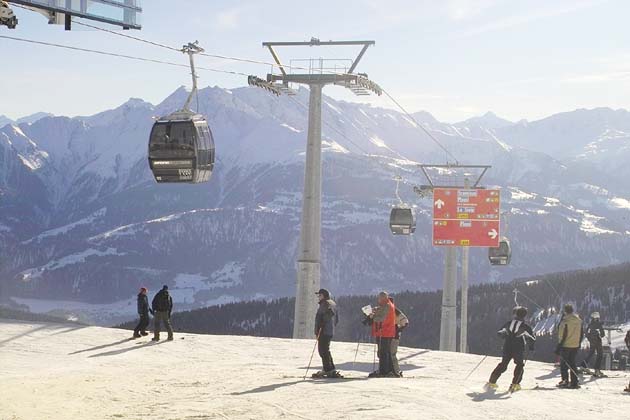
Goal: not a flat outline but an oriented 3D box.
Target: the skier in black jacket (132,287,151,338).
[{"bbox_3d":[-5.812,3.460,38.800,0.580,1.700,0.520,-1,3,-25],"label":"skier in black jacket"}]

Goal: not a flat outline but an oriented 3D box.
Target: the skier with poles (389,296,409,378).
[{"bbox_3d":[1.673,2.635,24.000,0.520,1.680,0.560,1,3,15],"label":"skier with poles"}]

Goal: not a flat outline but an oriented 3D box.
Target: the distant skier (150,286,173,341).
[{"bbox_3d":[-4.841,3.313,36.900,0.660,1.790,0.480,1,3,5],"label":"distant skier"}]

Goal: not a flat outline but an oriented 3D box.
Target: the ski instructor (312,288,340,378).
[{"bbox_3d":[0.230,2.476,23.100,0.560,1.790,0.540,1,3,0],"label":"ski instructor"}]

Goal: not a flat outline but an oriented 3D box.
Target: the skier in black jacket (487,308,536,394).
[{"bbox_3d":[3.896,2.756,22.900,0.900,1.700,0.580,1,3,15],"label":"skier in black jacket"}]

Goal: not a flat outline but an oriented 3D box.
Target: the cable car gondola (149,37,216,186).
[{"bbox_3d":[-4.716,-3.444,40.800,1.900,5.000,1.850,2,3,18],"label":"cable car gondola"}]

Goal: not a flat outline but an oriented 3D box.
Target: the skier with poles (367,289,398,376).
[{"bbox_3d":[1.358,2.529,23.400,0.620,1.760,0.560,1,3,10],"label":"skier with poles"}]

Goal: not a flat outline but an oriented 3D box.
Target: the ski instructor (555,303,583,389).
[{"bbox_3d":[5.290,2.844,24.100,0.580,1.750,0.480,-2,4,-40],"label":"ski instructor"}]

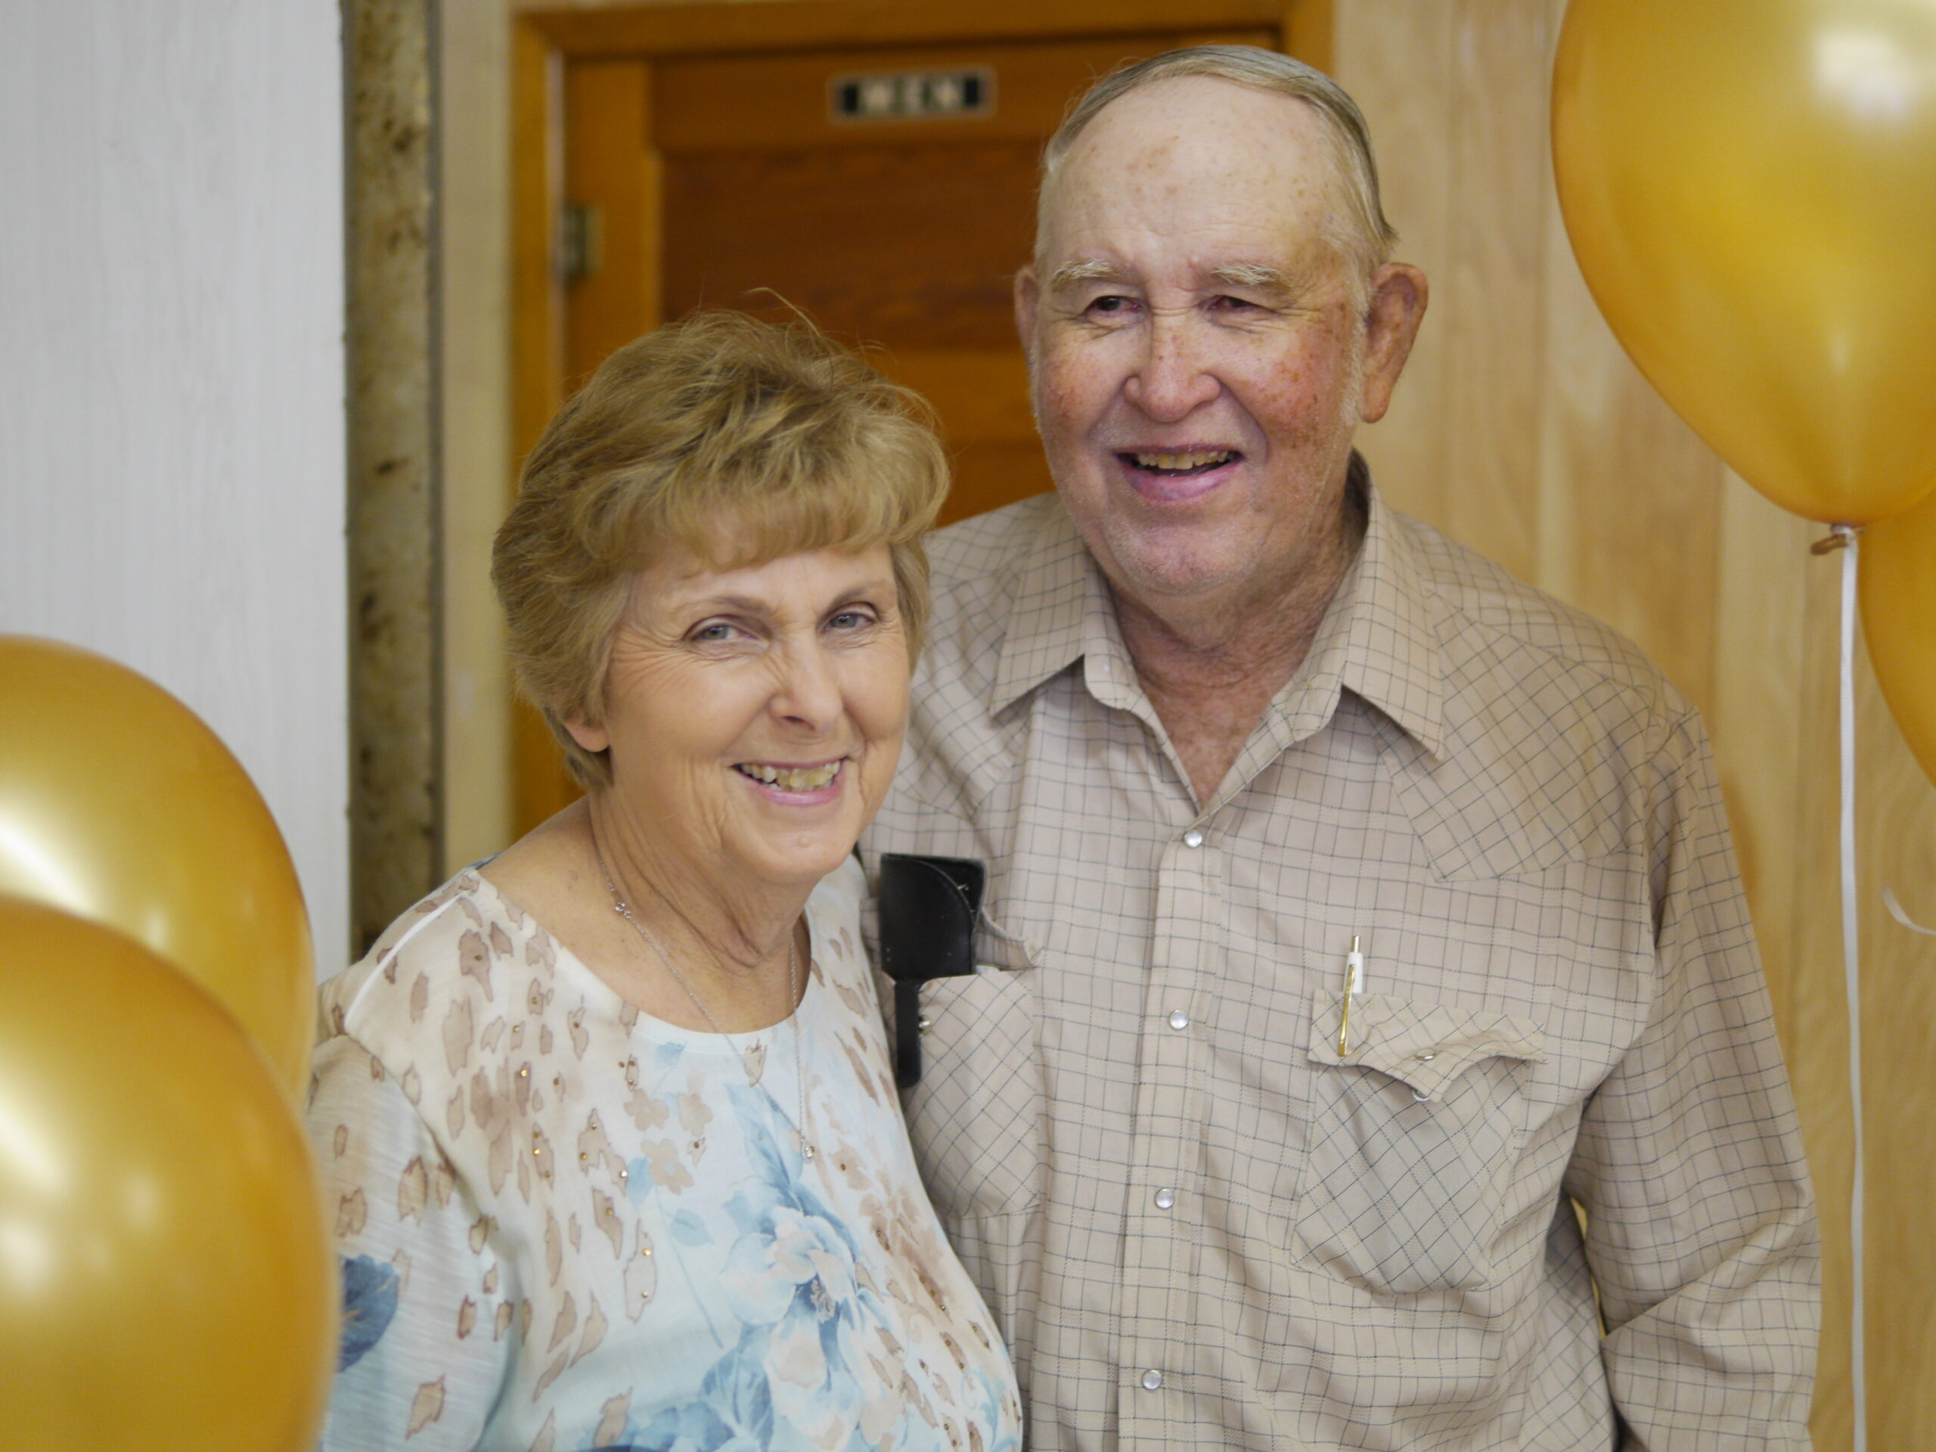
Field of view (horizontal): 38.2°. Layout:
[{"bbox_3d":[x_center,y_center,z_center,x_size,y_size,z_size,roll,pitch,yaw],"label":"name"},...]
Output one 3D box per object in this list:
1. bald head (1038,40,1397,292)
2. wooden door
[{"bbox_3d":[0.125,-0.278,1.400,0.168,0.135,0.195,1,8,16],"label":"bald head"},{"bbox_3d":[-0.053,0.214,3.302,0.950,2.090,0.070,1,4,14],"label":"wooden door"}]

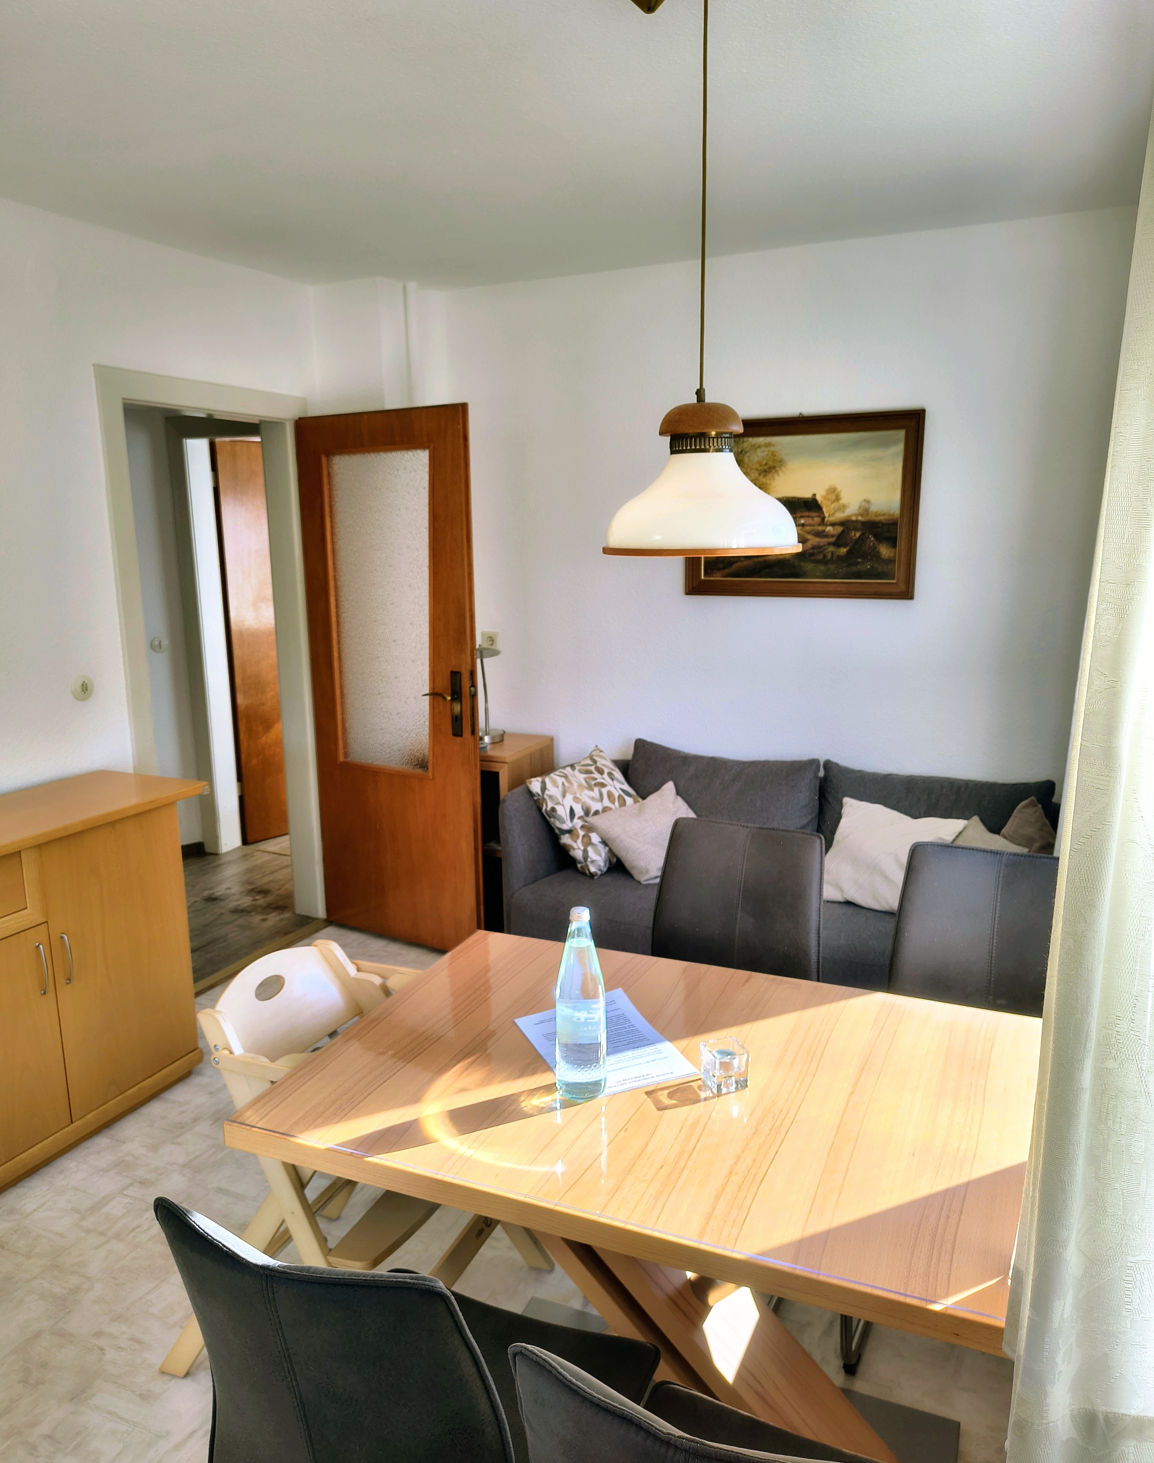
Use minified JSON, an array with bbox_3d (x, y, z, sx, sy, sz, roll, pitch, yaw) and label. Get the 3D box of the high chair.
[{"bbox_3d":[-0.436,0.836,2.027,0.600,0.760,0.530,4,12,22],"label":"high chair"}]

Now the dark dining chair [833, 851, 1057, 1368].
[{"bbox_3d":[0.800,0.750,2.002,0.450,0.915,0.560,4,12,22],"label":"dark dining chair"}]

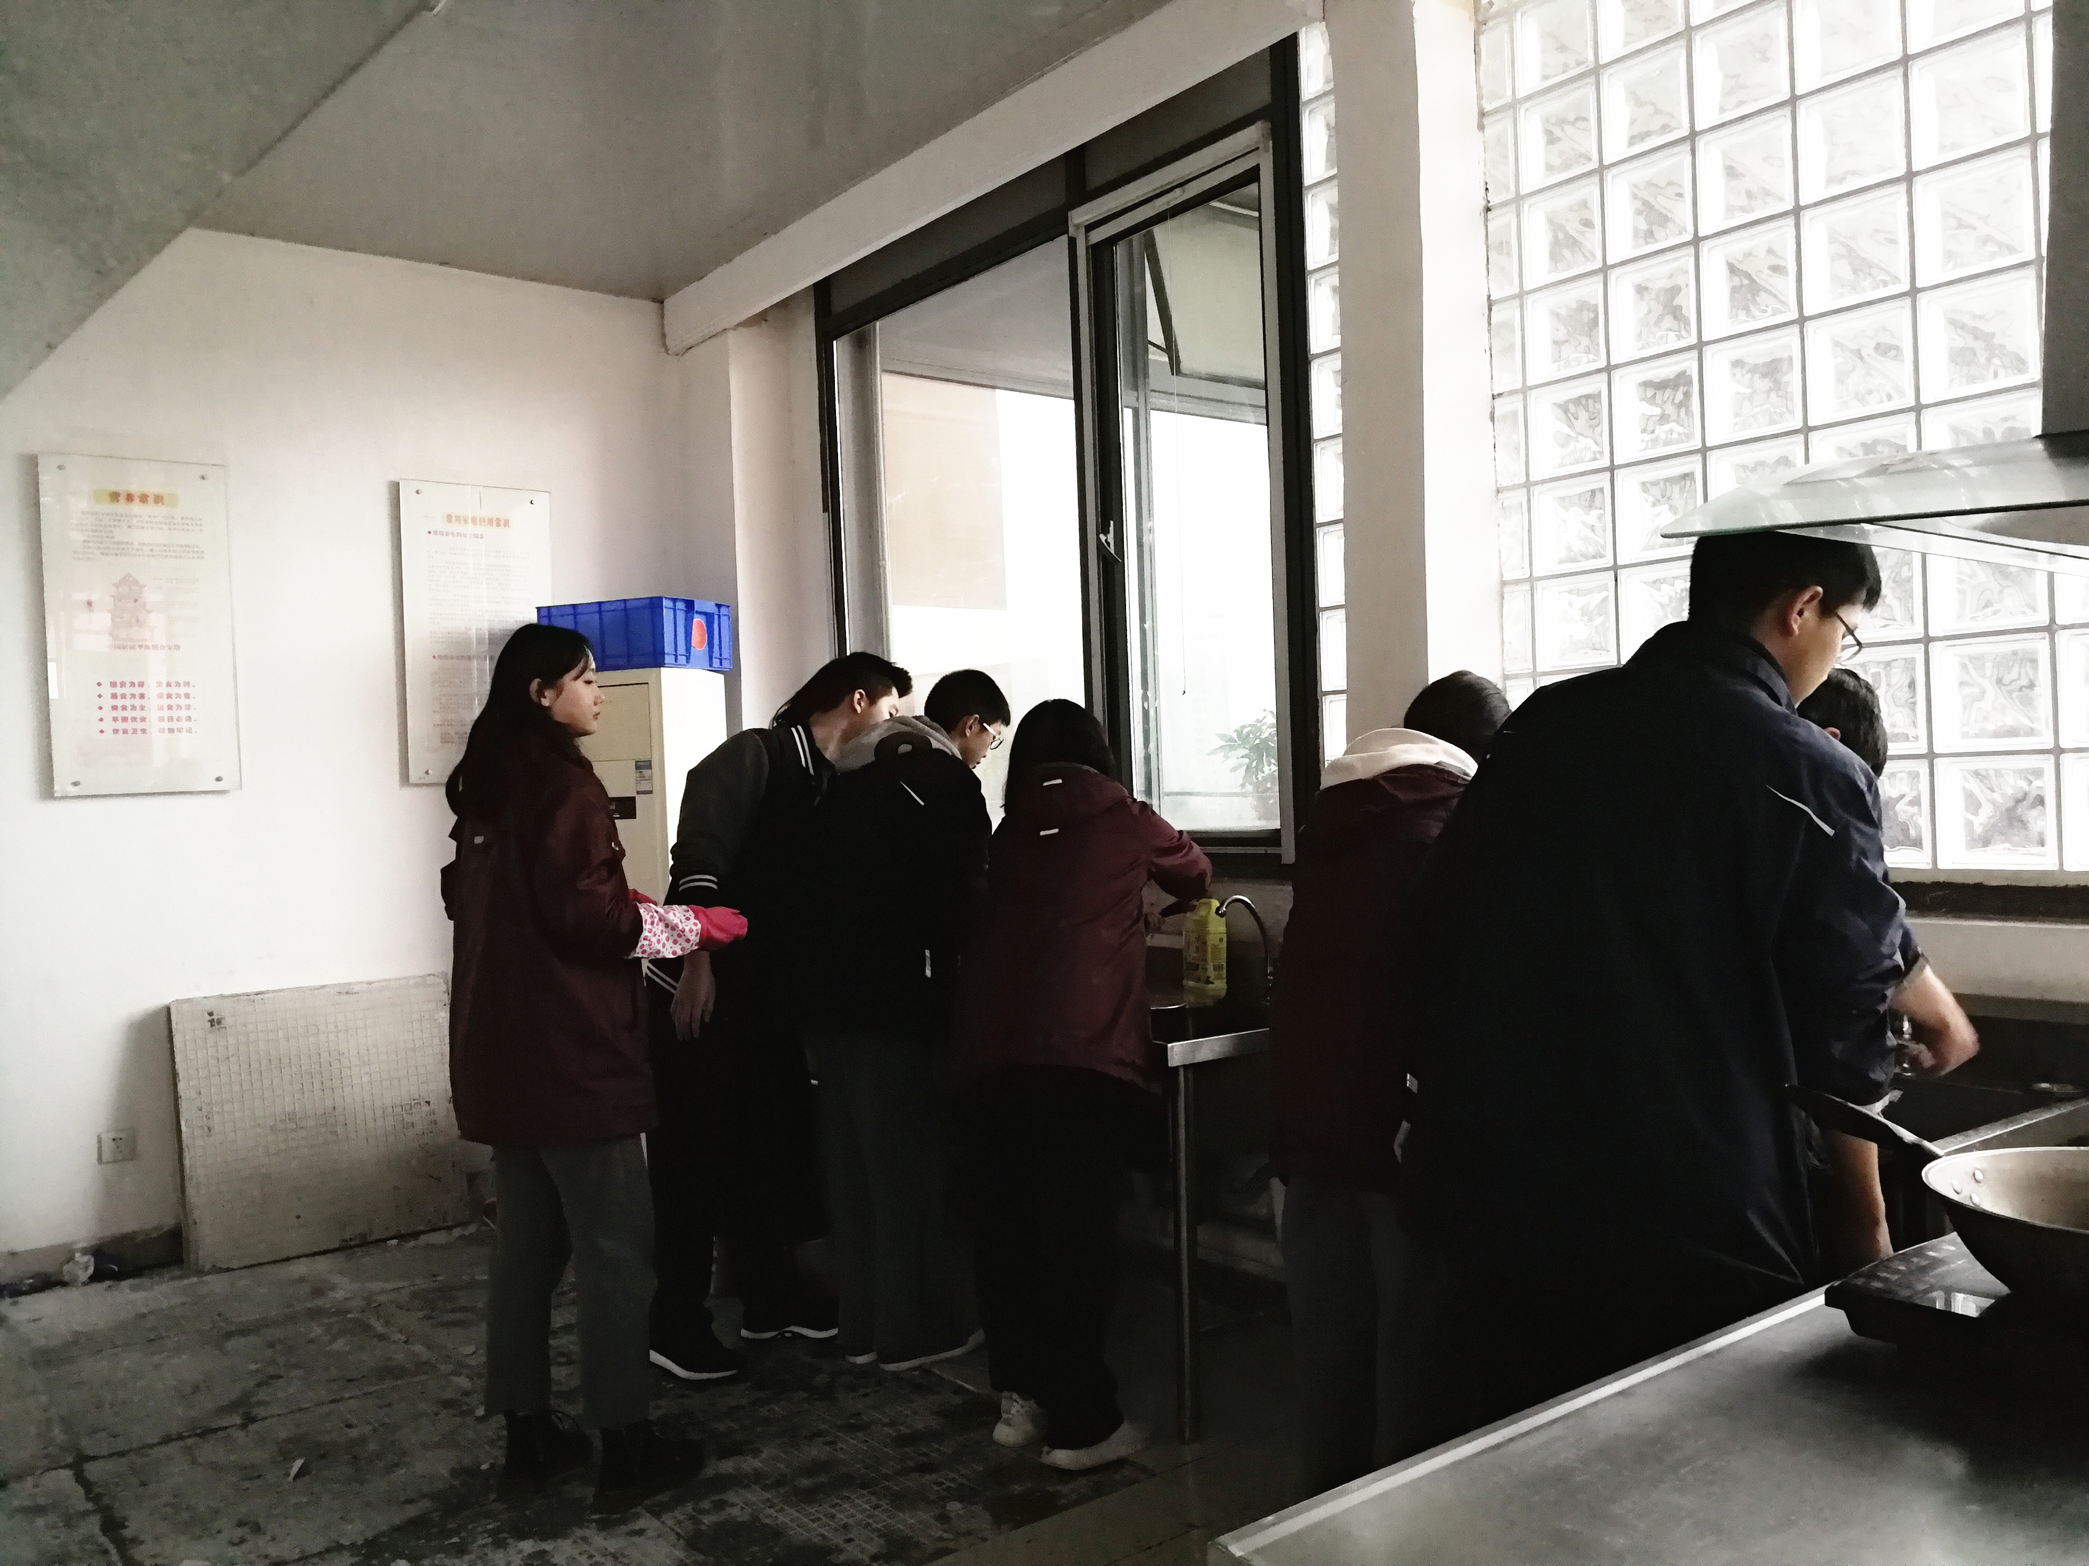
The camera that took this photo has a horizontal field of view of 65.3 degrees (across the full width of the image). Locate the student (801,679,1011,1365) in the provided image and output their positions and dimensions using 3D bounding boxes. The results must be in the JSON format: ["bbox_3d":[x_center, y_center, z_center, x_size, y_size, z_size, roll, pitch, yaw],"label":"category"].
[{"bbox_3d":[-0.325,0.518,3.770,0.550,1.580,0.460,-2,0,-36],"label":"student"}]

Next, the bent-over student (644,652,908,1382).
[{"bbox_3d":[-0.625,0.503,3.780,0.600,1.630,0.500,-2,0,-5],"label":"bent-over student"}]

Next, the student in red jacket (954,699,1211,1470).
[{"bbox_3d":[0.072,0.561,3.220,0.470,1.470,0.550,-2,0,40],"label":"student in red jacket"}]

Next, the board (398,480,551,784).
[{"bbox_3d":[-1.788,-0.472,5.180,0.475,0.940,0.030,-2,0,-38],"label":"board"}]

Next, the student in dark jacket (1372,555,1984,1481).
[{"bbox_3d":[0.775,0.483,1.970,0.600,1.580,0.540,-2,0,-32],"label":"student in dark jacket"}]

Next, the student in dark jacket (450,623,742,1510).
[{"bbox_3d":[-0.849,0.511,3.070,0.520,1.630,0.460,-2,0,-30],"label":"student in dark jacket"}]

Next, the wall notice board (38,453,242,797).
[{"bbox_3d":[-2.543,-0.438,4.594,0.467,0.940,0.030,-2,0,-38],"label":"wall notice board"}]

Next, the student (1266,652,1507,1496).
[{"bbox_3d":[0.588,0.544,2.630,0.550,1.470,0.470,-2,0,-40],"label":"student"}]

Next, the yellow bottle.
[{"bbox_3d":[0.372,0.387,3.770,0.075,0.245,0.085,-2,0,-38],"label":"yellow bottle"}]

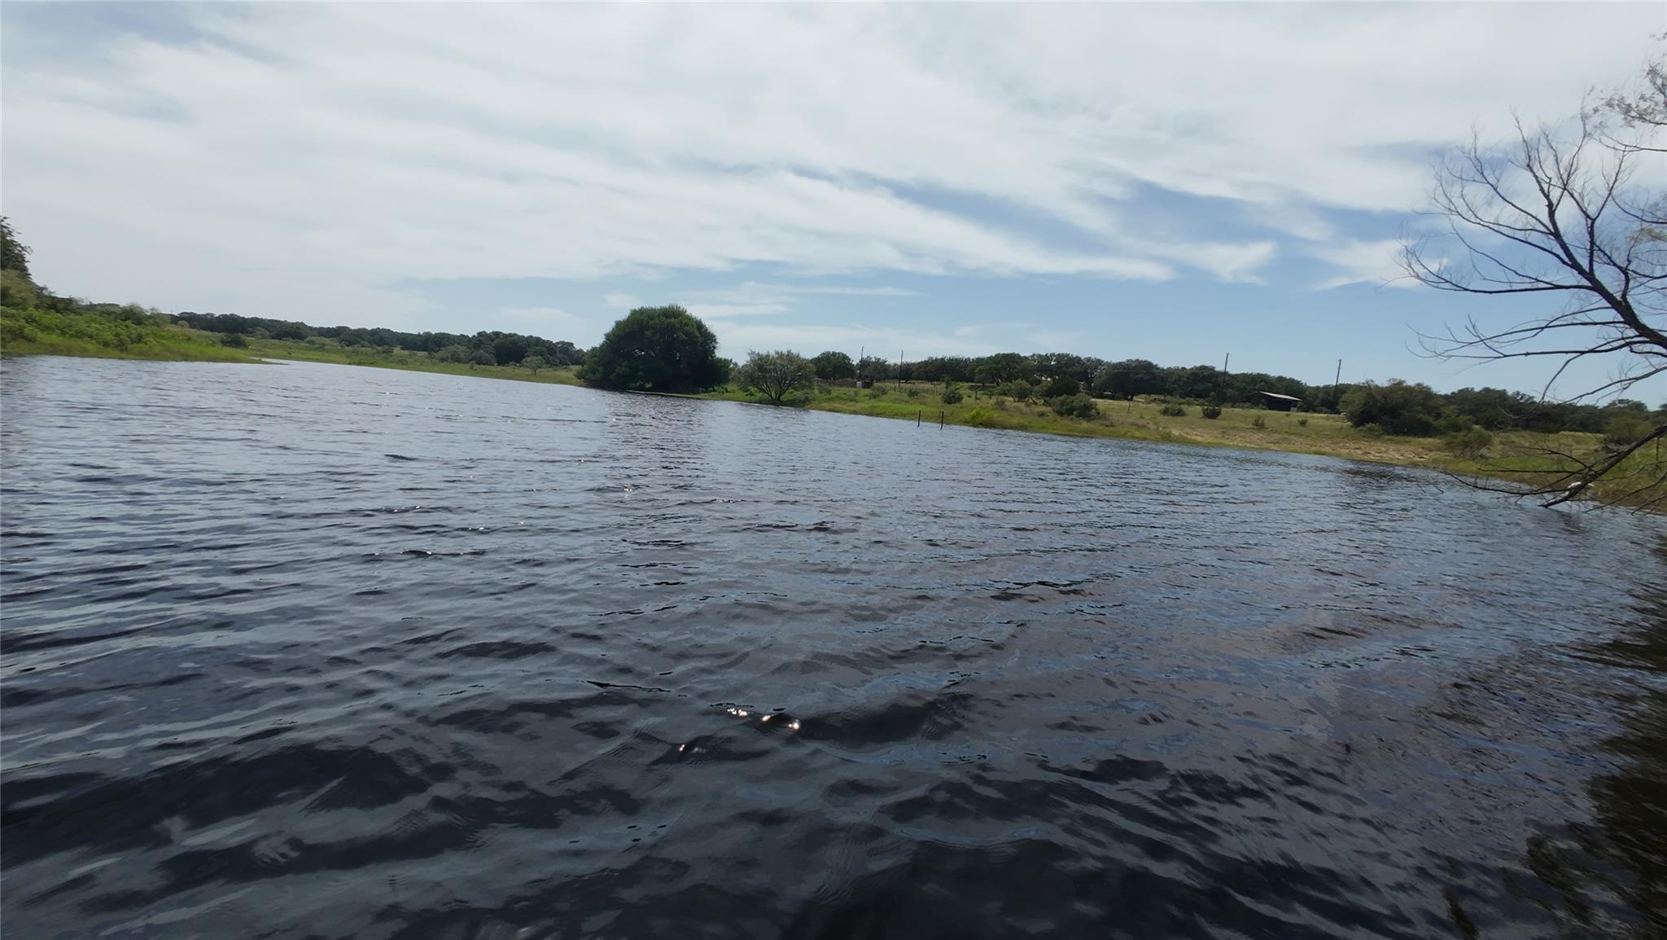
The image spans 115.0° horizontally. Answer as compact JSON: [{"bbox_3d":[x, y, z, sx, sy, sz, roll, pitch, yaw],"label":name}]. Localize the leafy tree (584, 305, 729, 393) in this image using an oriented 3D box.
[{"bbox_3d":[-17.694,-11.957,52.926,14.000,8.730,13.000,1,9,-19],"label":"leafy tree"}]

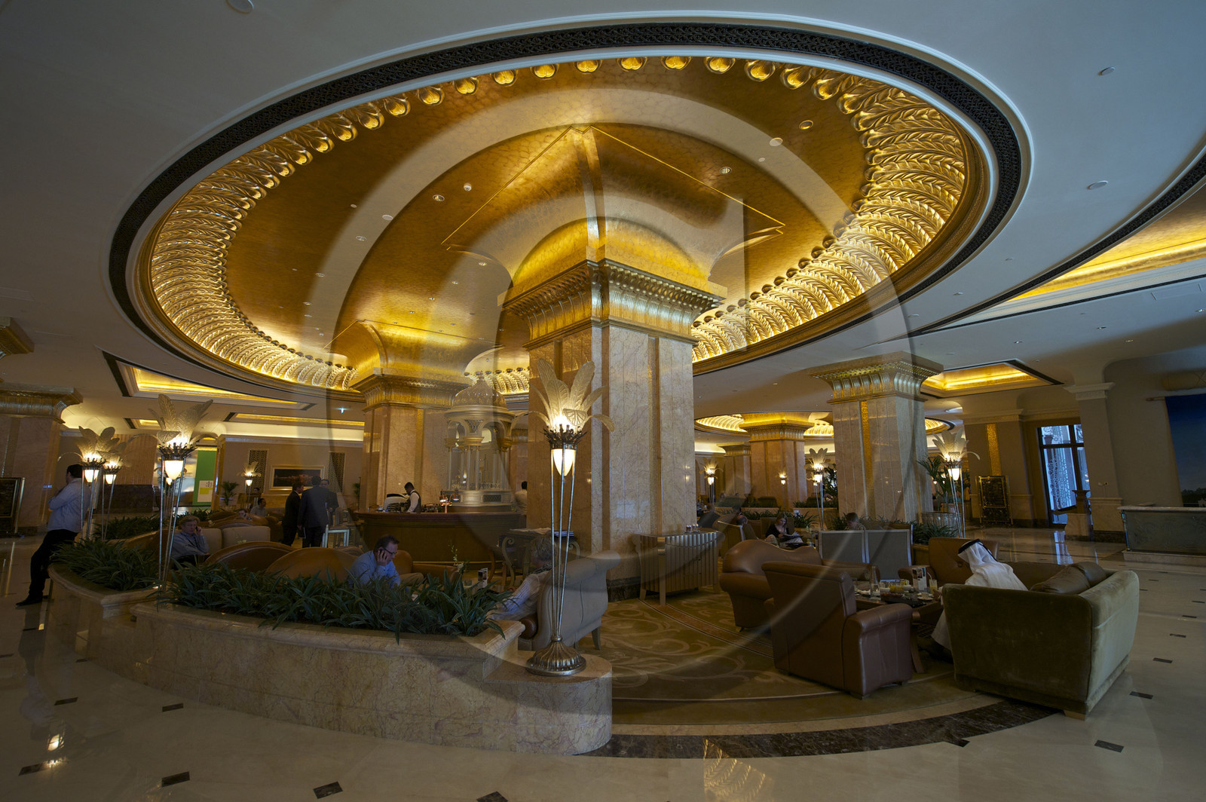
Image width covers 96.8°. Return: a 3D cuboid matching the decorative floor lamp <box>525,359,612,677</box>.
[{"bbox_3d":[-0.249,0.718,3.642,0.605,2.032,0.589,0,-9,0],"label":"decorative floor lamp"}]

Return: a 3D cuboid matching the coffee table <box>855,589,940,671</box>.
[{"bbox_3d":[2.650,1.996,4.870,1.029,0.474,0.821,7,-11,-38],"label":"coffee table"}]

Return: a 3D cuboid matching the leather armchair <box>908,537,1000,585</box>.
[{"bbox_3d":[3.973,2.048,6.077,0.806,0.868,0.806,8,-12,-42],"label":"leather armchair"}]

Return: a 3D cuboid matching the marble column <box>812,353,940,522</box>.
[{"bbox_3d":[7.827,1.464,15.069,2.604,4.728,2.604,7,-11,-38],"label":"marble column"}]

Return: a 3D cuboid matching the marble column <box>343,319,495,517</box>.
[{"bbox_3d":[-6.036,1.639,16.336,2.666,4.883,2.666,7,-11,-38],"label":"marble column"}]

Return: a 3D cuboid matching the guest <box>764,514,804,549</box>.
[{"bbox_3d":[3.235,2.425,9.385,0.620,1.030,0.850,1,-9,-6],"label":"guest"}]

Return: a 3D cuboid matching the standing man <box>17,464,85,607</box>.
[{"bbox_3d":[-7.264,1.749,7.136,0.600,1.759,0.520,5,-10,-30],"label":"standing man"}]

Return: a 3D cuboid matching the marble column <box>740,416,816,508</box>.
[{"bbox_3d":[9.569,3.615,29.081,2.635,4.728,2.635,7,-11,-38],"label":"marble column"}]

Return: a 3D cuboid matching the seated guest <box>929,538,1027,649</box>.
[{"bbox_3d":[2.975,1.612,4.233,0.580,1.029,0.950,7,-11,-38],"label":"seated guest"}]

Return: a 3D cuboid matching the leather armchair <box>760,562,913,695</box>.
[{"bbox_3d":[1.893,1.809,4.389,0.791,0.845,0.775,6,-11,-34],"label":"leather armchair"}]

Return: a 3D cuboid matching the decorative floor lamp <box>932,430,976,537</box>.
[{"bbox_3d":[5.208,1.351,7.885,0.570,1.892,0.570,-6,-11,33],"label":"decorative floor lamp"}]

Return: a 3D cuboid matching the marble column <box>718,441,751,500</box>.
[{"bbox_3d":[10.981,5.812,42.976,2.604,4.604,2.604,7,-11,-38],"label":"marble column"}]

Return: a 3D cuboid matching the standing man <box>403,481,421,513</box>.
[{"bbox_3d":[-3.975,2.477,11.089,0.388,1.612,0.449,0,-9,-2],"label":"standing man"}]

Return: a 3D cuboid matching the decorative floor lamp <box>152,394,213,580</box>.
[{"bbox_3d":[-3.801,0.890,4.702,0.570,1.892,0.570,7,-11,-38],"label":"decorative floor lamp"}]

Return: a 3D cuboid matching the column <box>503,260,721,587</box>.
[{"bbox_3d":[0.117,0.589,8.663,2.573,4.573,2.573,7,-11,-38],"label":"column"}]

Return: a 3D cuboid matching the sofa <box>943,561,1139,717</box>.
[{"bbox_3d":[3.415,1.736,4.117,1.591,0.745,0.869,7,-11,-38],"label":"sofa"}]

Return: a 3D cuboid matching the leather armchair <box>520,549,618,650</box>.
[{"bbox_3d":[-0.441,1.874,4.874,0.853,0.883,0.806,-3,-9,20],"label":"leather armchair"}]

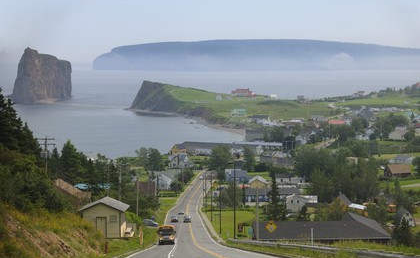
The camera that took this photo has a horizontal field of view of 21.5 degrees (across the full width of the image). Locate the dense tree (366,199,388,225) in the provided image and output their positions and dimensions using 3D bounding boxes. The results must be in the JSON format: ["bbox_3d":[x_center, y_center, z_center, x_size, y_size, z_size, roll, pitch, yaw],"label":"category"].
[{"bbox_3d":[43.530,21.700,288.000,5.600,6.700,5.600,0,4,0],"label":"dense tree"}]

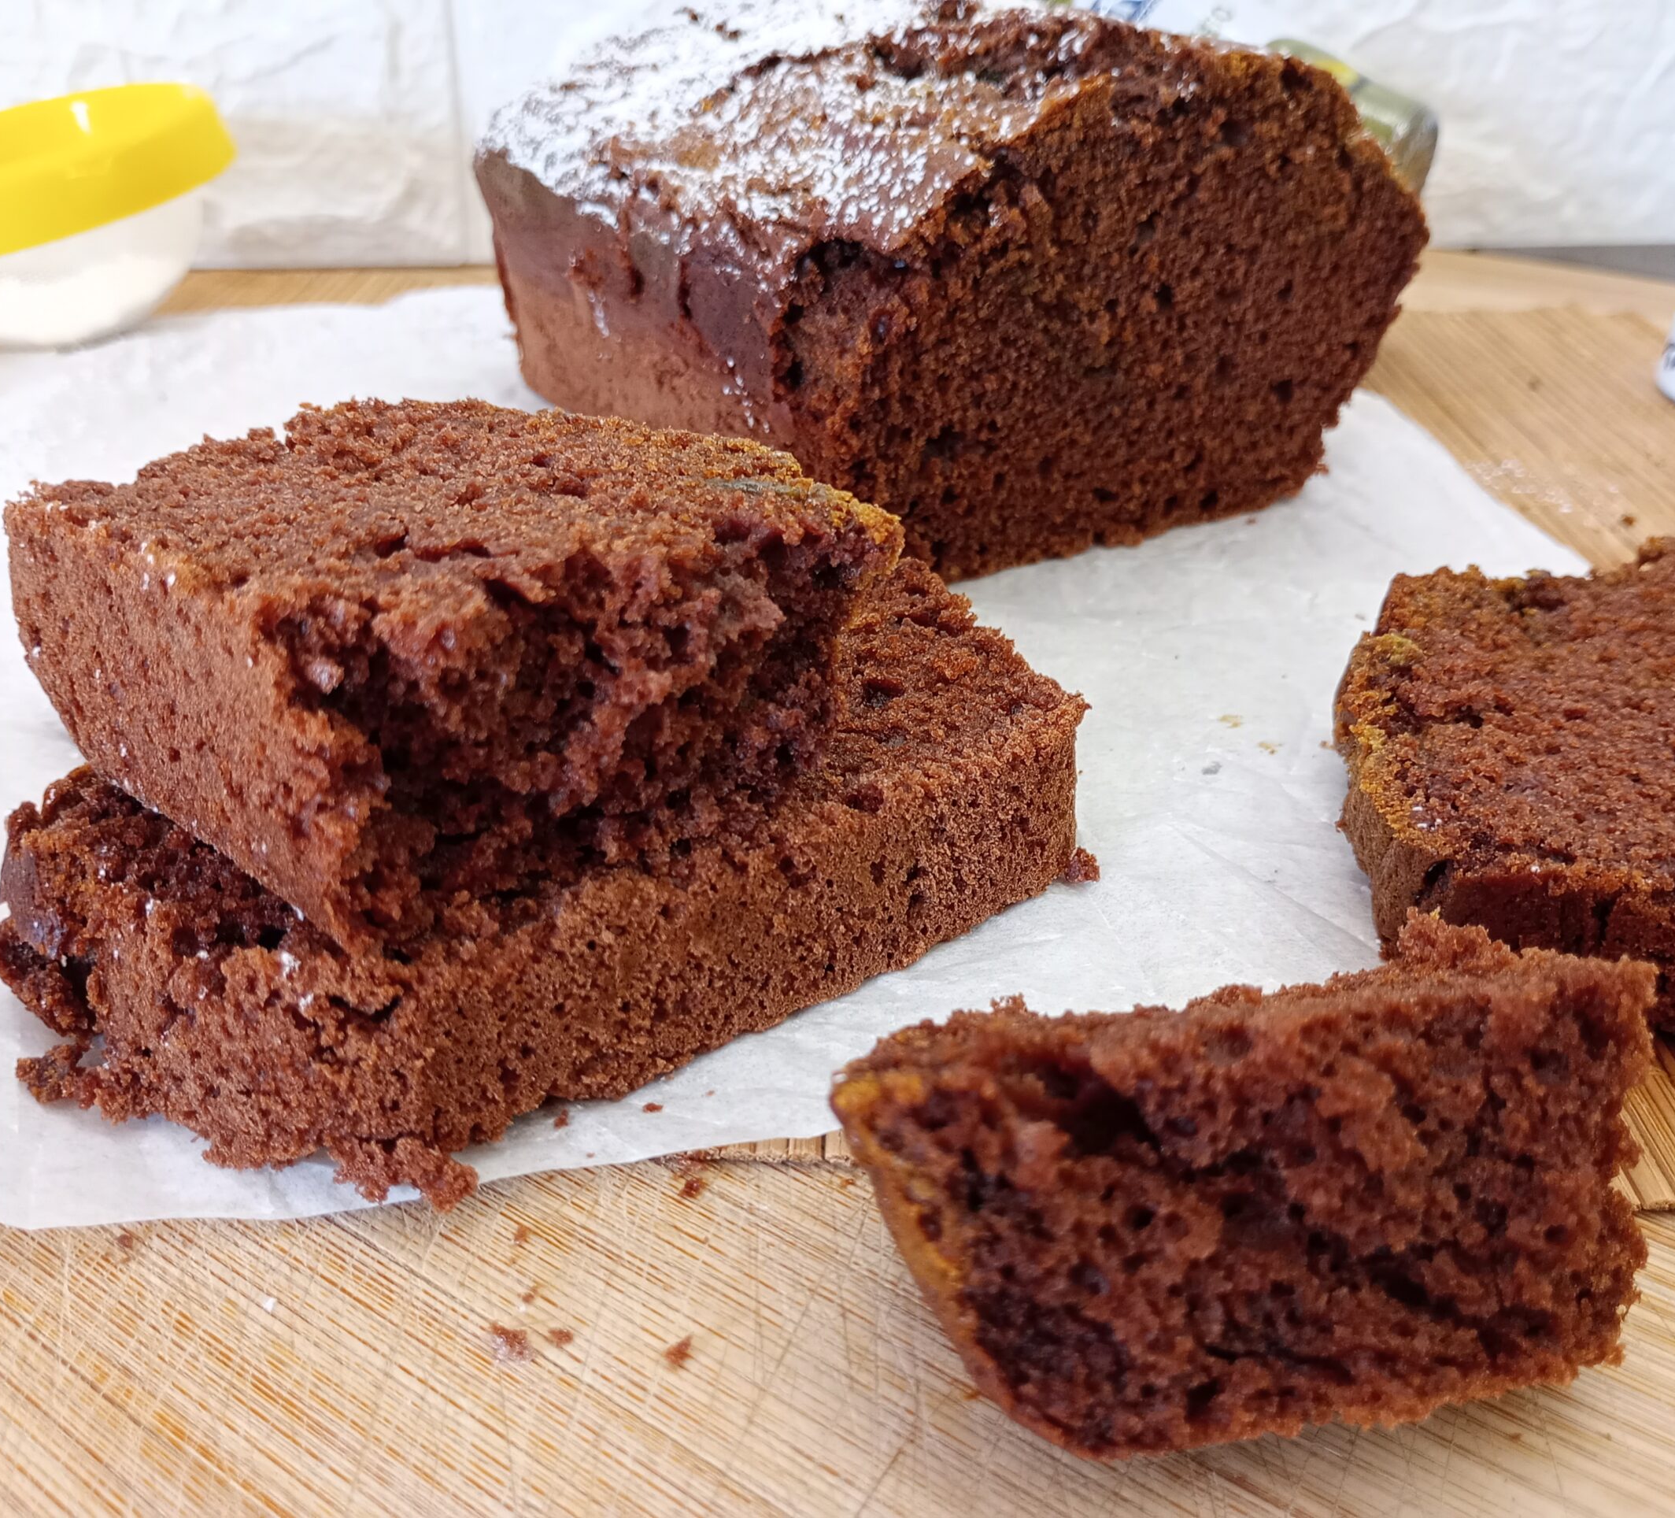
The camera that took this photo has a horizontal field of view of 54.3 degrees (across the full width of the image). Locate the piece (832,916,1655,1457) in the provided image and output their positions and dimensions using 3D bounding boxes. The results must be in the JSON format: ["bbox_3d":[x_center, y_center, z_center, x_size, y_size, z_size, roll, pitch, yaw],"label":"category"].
[{"bbox_3d":[0.031,0.035,0.140,0.065,0.038,0.024,-5,28,-10],"label":"piece"}]

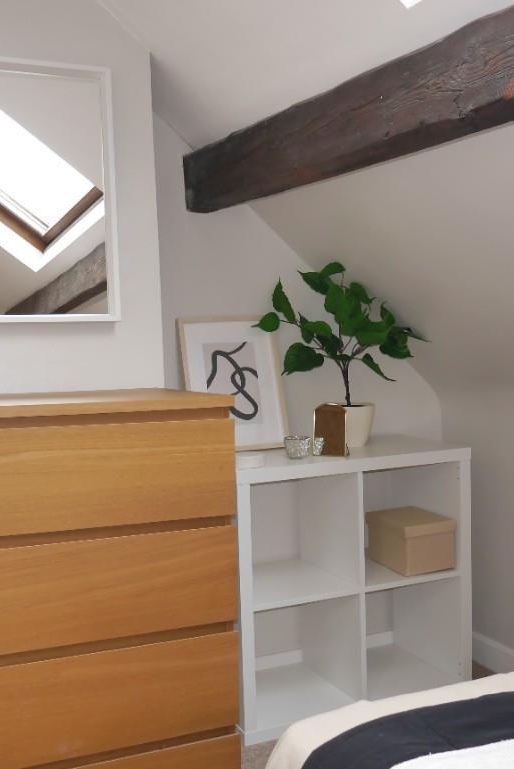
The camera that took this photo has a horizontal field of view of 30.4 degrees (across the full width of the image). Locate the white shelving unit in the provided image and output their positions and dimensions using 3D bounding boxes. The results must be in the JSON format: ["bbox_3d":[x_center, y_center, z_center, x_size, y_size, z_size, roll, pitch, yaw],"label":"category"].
[{"bbox_3d":[0.229,0.584,2.925,0.768,0.768,0.388,-4,5,-24],"label":"white shelving unit"}]

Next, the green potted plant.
[{"bbox_3d":[0.274,-0.090,2.934,0.550,0.572,0.420,-4,5,-24],"label":"green potted plant"}]

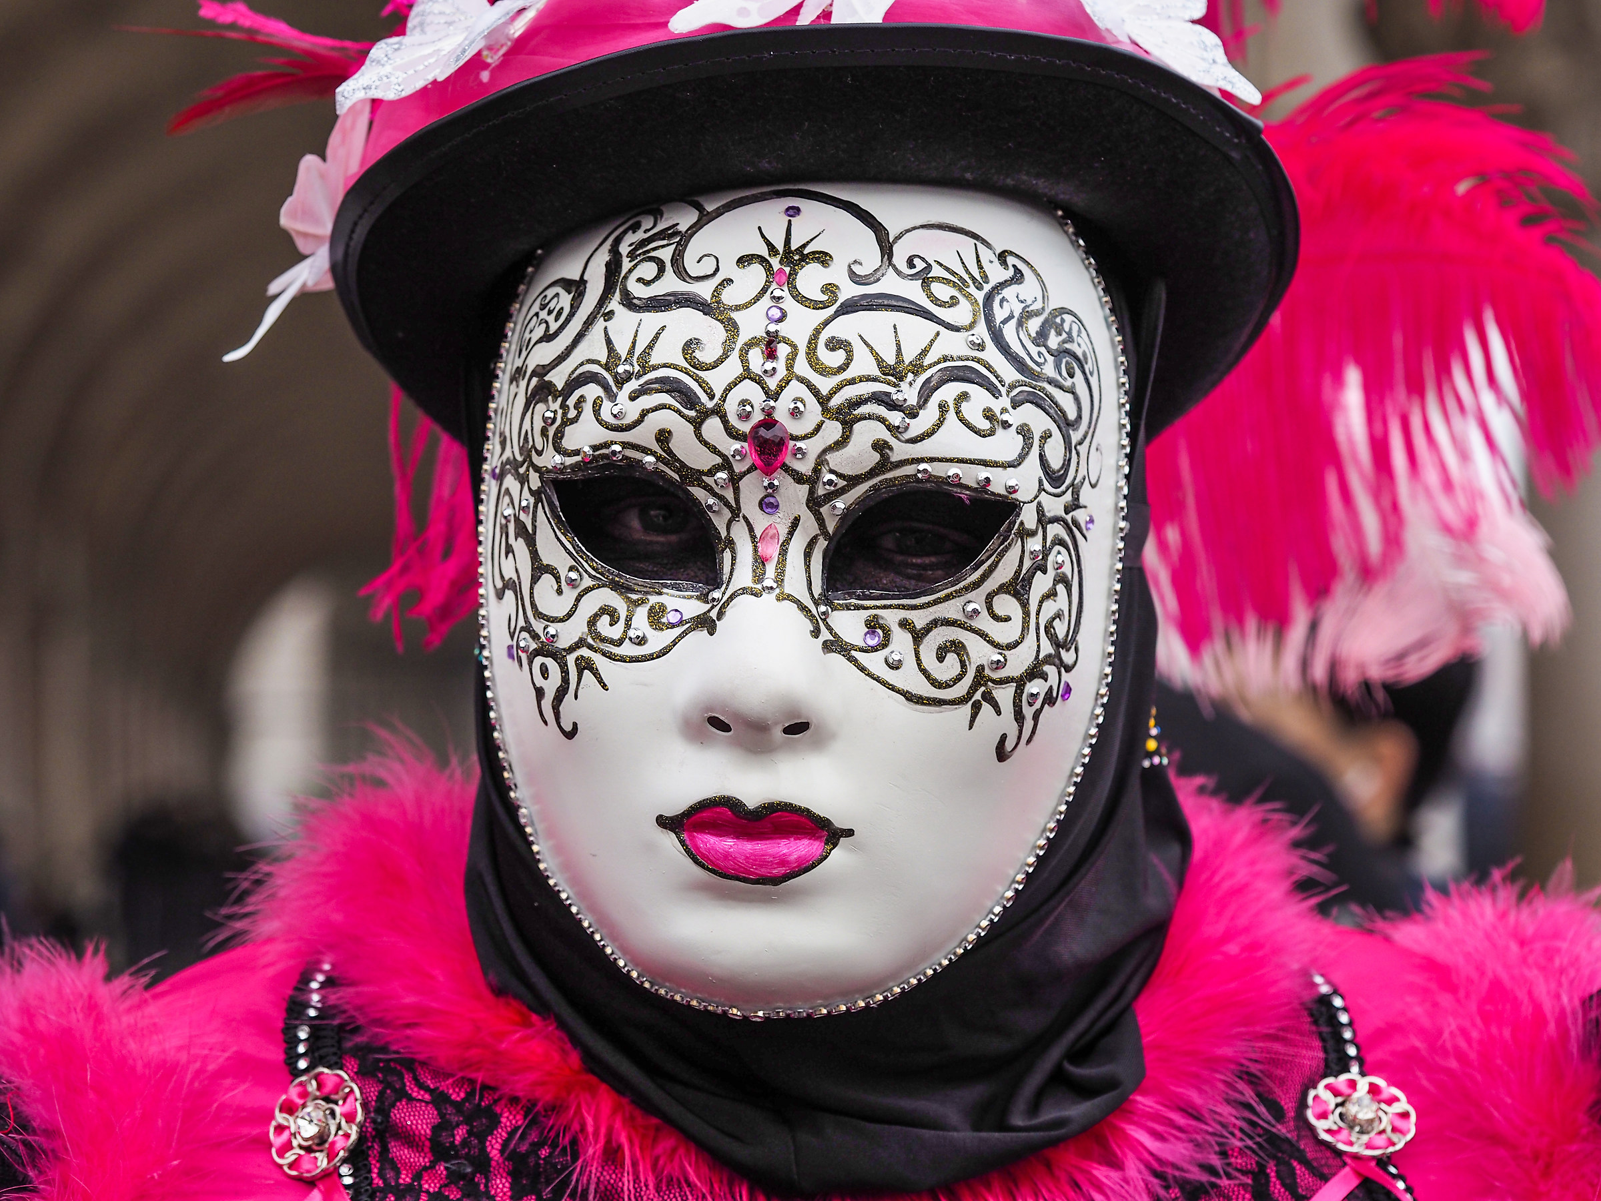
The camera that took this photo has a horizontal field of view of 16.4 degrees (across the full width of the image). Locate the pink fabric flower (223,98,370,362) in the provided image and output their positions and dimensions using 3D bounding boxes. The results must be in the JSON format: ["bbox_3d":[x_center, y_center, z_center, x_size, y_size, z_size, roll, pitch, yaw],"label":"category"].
[{"bbox_3d":[-0.129,-0.098,1.455,0.042,0.071,0.052,0,0,-24],"label":"pink fabric flower"}]

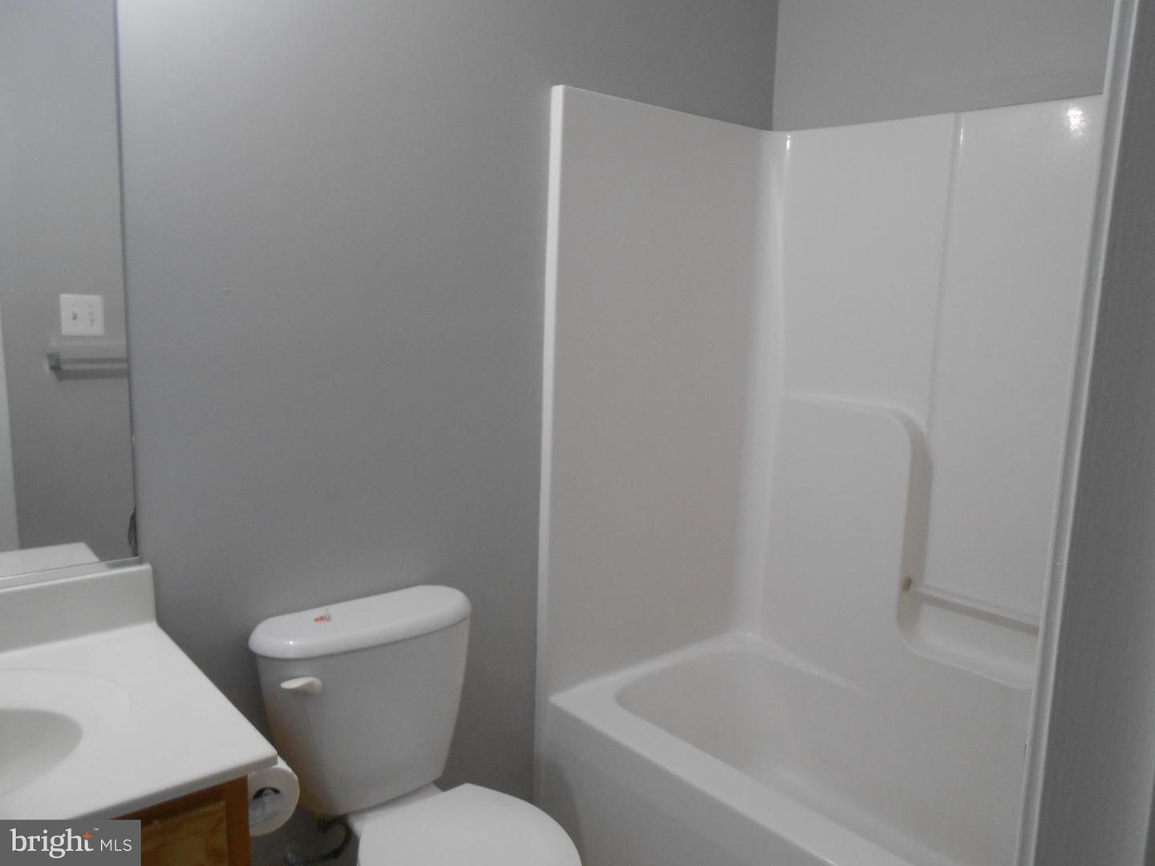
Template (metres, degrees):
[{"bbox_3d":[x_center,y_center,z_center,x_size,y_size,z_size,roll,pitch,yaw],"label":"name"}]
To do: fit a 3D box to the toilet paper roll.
[{"bbox_3d":[-0.492,0.539,1.321,0.104,0.104,0.104,-6,11,-40],"label":"toilet paper roll"}]

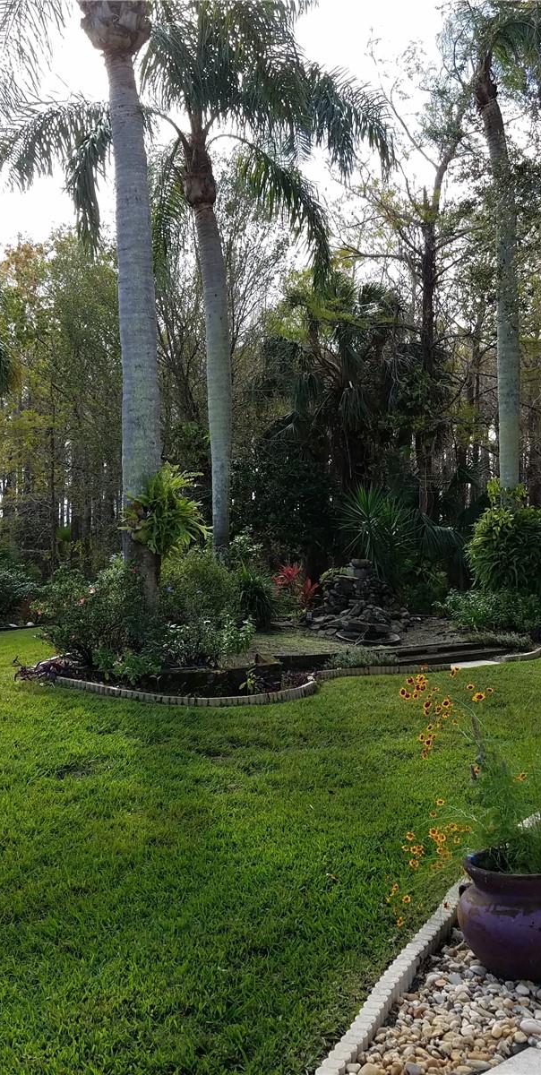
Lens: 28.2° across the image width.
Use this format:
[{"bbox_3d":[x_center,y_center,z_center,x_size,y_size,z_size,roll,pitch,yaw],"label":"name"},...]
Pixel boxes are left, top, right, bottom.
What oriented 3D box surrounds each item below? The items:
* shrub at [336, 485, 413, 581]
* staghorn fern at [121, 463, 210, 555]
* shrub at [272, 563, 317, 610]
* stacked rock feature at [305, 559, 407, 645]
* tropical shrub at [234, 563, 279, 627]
[{"bbox_3d":[1.546,0.190,15.900,1.200,1.950,1.150,0,-1,0],"label":"shrub"},{"bbox_3d":[-1.251,-0.331,13.000,1.050,1.120,0.850,1,-1,-18],"label":"staghorn fern"},{"bbox_3d":[0.344,0.729,15.400,0.660,0.740,0.600,0,-1,0],"label":"shrub"},{"bbox_3d":[1.178,0.885,14.800,1.420,1.120,1.400,1,-1,-11],"label":"stacked rock feature"},{"bbox_3d":[-0.221,0.911,17.000,0.750,1.030,0.750,1,-1,0],"label":"tropical shrub"}]

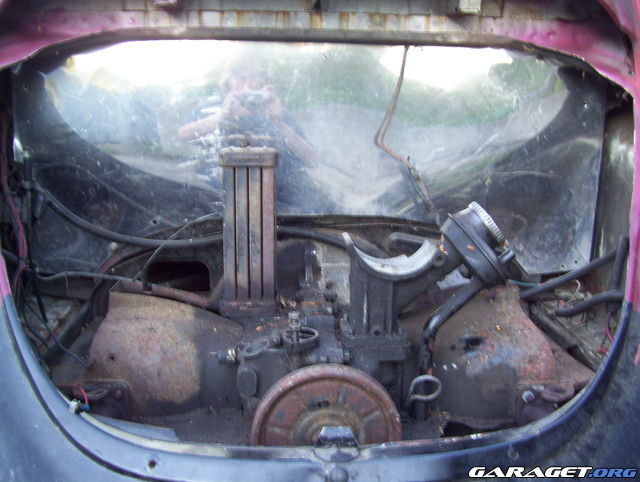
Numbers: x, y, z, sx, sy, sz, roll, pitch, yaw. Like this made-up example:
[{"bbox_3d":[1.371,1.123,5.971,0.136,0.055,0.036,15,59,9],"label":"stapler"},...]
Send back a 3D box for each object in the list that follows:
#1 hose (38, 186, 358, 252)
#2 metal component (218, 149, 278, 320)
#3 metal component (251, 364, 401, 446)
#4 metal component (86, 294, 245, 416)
[{"bbox_3d":[-0.180,-0.031,1.032,0.487,0.111,0.042,-1,10,-5],"label":"hose"},{"bbox_3d":[-0.103,-0.019,0.961,0.079,0.236,0.075,-1,10,-5],"label":"metal component"},{"bbox_3d":[0.006,0.230,0.780,0.173,0.173,0.038,-1,10,-5],"label":"metal component"},{"bbox_3d":[-0.203,0.158,0.920,0.195,0.108,0.240,-1,10,-5],"label":"metal component"}]

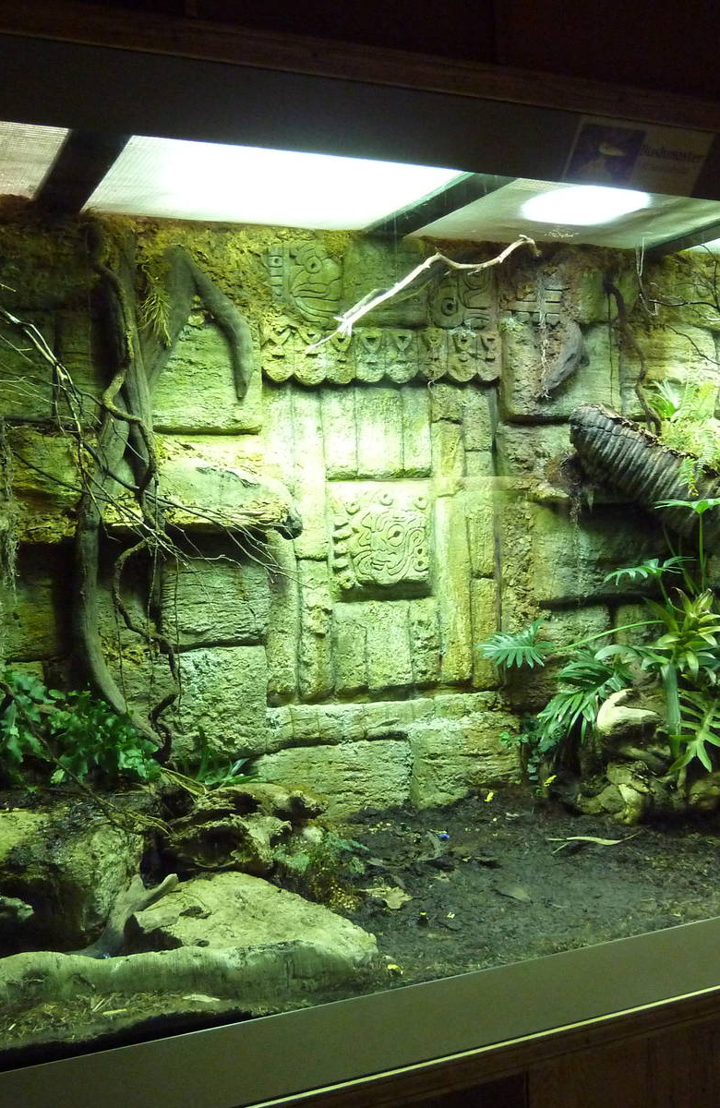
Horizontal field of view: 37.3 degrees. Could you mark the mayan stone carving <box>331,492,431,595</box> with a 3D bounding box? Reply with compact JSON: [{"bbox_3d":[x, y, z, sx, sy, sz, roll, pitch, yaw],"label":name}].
[{"bbox_3d":[0.049,-0.024,2.450,0.228,0.232,0.045,-3,3,-21],"label":"mayan stone carving"}]

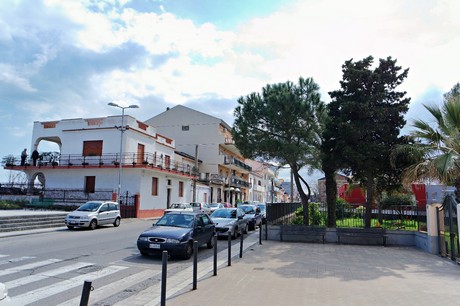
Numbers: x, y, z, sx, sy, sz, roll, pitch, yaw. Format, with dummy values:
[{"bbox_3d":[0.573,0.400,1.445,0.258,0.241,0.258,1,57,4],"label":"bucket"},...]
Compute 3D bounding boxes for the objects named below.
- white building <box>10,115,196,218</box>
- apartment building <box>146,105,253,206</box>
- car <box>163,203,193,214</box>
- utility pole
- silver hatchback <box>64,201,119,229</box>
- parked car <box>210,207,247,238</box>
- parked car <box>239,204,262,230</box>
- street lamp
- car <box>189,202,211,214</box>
[{"bbox_3d":[-13.417,2.343,35.550,15.200,9.400,13.700,-2,-9,14],"label":"white building"},{"bbox_3d":[-5.490,2.431,63.985,16.400,18.300,23.700,-2,-9,14],"label":"apartment building"},{"bbox_3d":[-5.022,5.770,30.626,1.600,1.430,3.750,-2,-9,14],"label":"car"},{"bbox_3d":[-4.483,3.394,39.878,0.300,9.000,0.300,-2,-9,14],"label":"utility pole"},{"bbox_3d":[-8.303,3.794,18.730,1.580,1.540,3.540,-1,-9,11],"label":"silver hatchback"},{"bbox_3d":[-0.134,3.652,16.453,1.670,1.430,3.900,-2,-9,14],"label":"parked car"},{"bbox_3d":[1.061,4.365,21.099,1.720,1.500,4.150,-2,-9,14],"label":"parked car"},{"bbox_3d":[-8.652,0.633,24.332,2.400,9.400,0.400,3,-9,-18],"label":"street lamp"},{"bbox_3d":[-3.472,6.669,36.352,1.630,1.480,3.800,-2,-9,14],"label":"car"}]

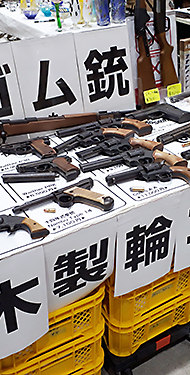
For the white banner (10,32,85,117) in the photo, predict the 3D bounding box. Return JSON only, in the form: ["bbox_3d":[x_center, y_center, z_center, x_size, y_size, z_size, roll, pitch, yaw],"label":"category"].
[{"bbox_3d":[-0.158,-0.367,1.441,0.246,0.341,0.008,-19,23,-28],"label":"white banner"}]

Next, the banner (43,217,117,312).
[{"bbox_3d":[-0.035,0.219,1.023,0.210,0.272,0.030,-19,40,-26],"label":"banner"}]

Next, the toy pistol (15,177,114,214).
[{"bbox_3d":[-0.070,0.045,0.996,0.246,0.035,0.133,-20,35,-30],"label":"toy pistol"}]

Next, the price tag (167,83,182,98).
[{"bbox_3d":[0.354,-0.430,1.732,0.082,0.051,0.003,-19,23,-28],"label":"price tag"}]

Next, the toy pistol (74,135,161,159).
[{"bbox_3d":[0.082,-0.120,1.283,0.264,0.036,0.138,-21,35,-29],"label":"toy pistol"}]

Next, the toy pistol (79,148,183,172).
[{"bbox_3d":[0.115,-0.066,1.188,0.296,0.036,0.159,-17,33,-23],"label":"toy pistol"}]

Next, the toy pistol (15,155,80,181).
[{"bbox_3d":[-0.136,-0.047,1.163,0.174,0.030,0.118,-11,32,-17],"label":"toy pistol"}]

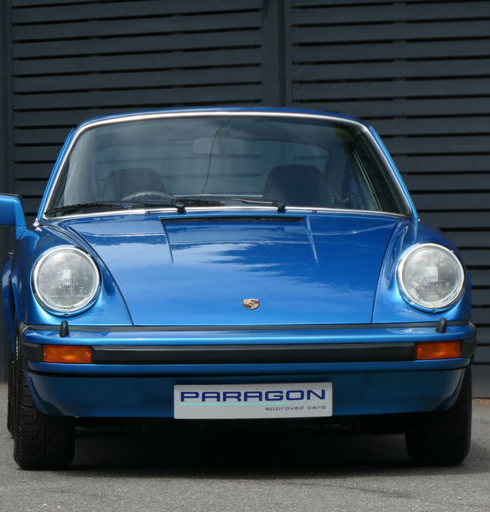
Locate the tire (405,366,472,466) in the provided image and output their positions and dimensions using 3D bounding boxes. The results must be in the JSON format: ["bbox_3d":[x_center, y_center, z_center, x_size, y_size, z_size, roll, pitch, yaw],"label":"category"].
[{"bbox_3d":[0.662,0.419,15.779,0.208,0.635,0.635,-1,0,-3],"label":"tire"}]

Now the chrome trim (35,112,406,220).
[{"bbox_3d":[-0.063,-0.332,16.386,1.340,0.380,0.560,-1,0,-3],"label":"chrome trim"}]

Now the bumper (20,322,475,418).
[{"bbox_3d":[0.022,0.381,15.076,1.550,0.320,0.510,-1,0,-3],"label":"bumper"}]

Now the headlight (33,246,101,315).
[{"bbox_3d":[-0.602,0.082,15.085,0.228,0.228,0.130,-1,0,-3],"label":"headlight"}]

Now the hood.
[{"bbox_3d":[-0.011,0.041,15.519,1.220,0.380,1.080,-1,0,-3],"label":"hood"}]

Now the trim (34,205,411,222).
[{"bbox_3d":[-0.051,-0.151,16.207,1.340,0.060,0.260,-1,0,-3],"label":"trim"}]

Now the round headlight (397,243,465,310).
[{"bbox_3d":[0.628,0.071,15.154,0.228,0.228,0.130,-1,0,-3],"label":"round headlight"}]

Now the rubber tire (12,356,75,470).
[{"bbox_3d":[-0.704,0.431,15.702,0.208,0.635,0.635,-1,0,-3],"label":"rubber tire"}]

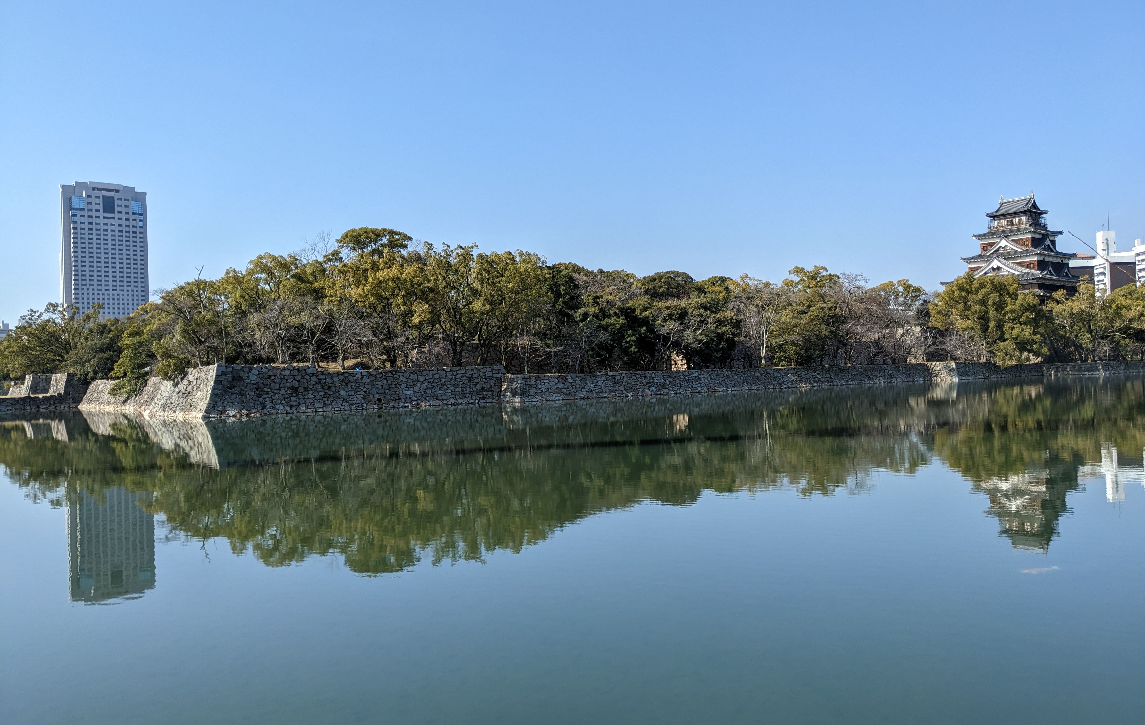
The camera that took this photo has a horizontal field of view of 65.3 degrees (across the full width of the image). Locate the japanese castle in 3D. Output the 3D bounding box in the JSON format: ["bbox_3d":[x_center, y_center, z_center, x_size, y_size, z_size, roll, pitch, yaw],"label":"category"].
[{"bbox_3d":[100.160,-25.050,204.710,21.000,27.800,22.800,-1,-1,-39],"label":"japanese castle"}]

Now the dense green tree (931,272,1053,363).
[{"bbox_3d":[78.500,-8.160,168.000,20.000,17.000,18.500,-2,-1,25],"label":"dense green tree"}]

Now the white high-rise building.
[{"bbox_3d":[-343.300,-54.940,658.040,53.630,150.000,25.000,-1,-1,-40],"label":"white high-rise building"}]

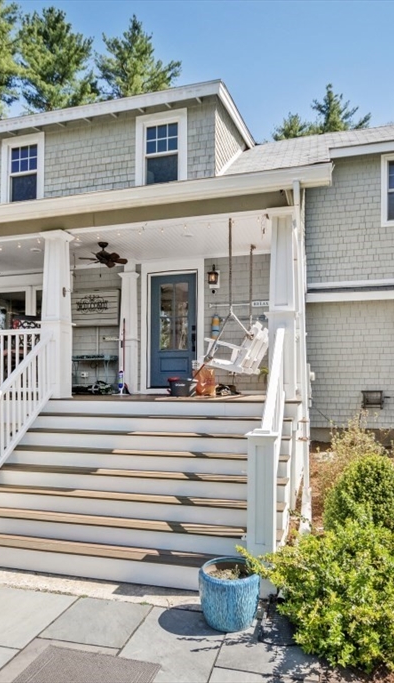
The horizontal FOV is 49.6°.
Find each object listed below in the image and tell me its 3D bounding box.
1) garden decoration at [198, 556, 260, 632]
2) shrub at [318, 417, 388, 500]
[{"bbox_3d":[0.243,1.864,3.150,0.455,0.390,0.455,0,-3,4],"label":"garden decoration"},{"bbox_3d":[2.262,1.680,6.250,0.970,1.150,0.950,-1,-3,15],"label":"shrub"}]

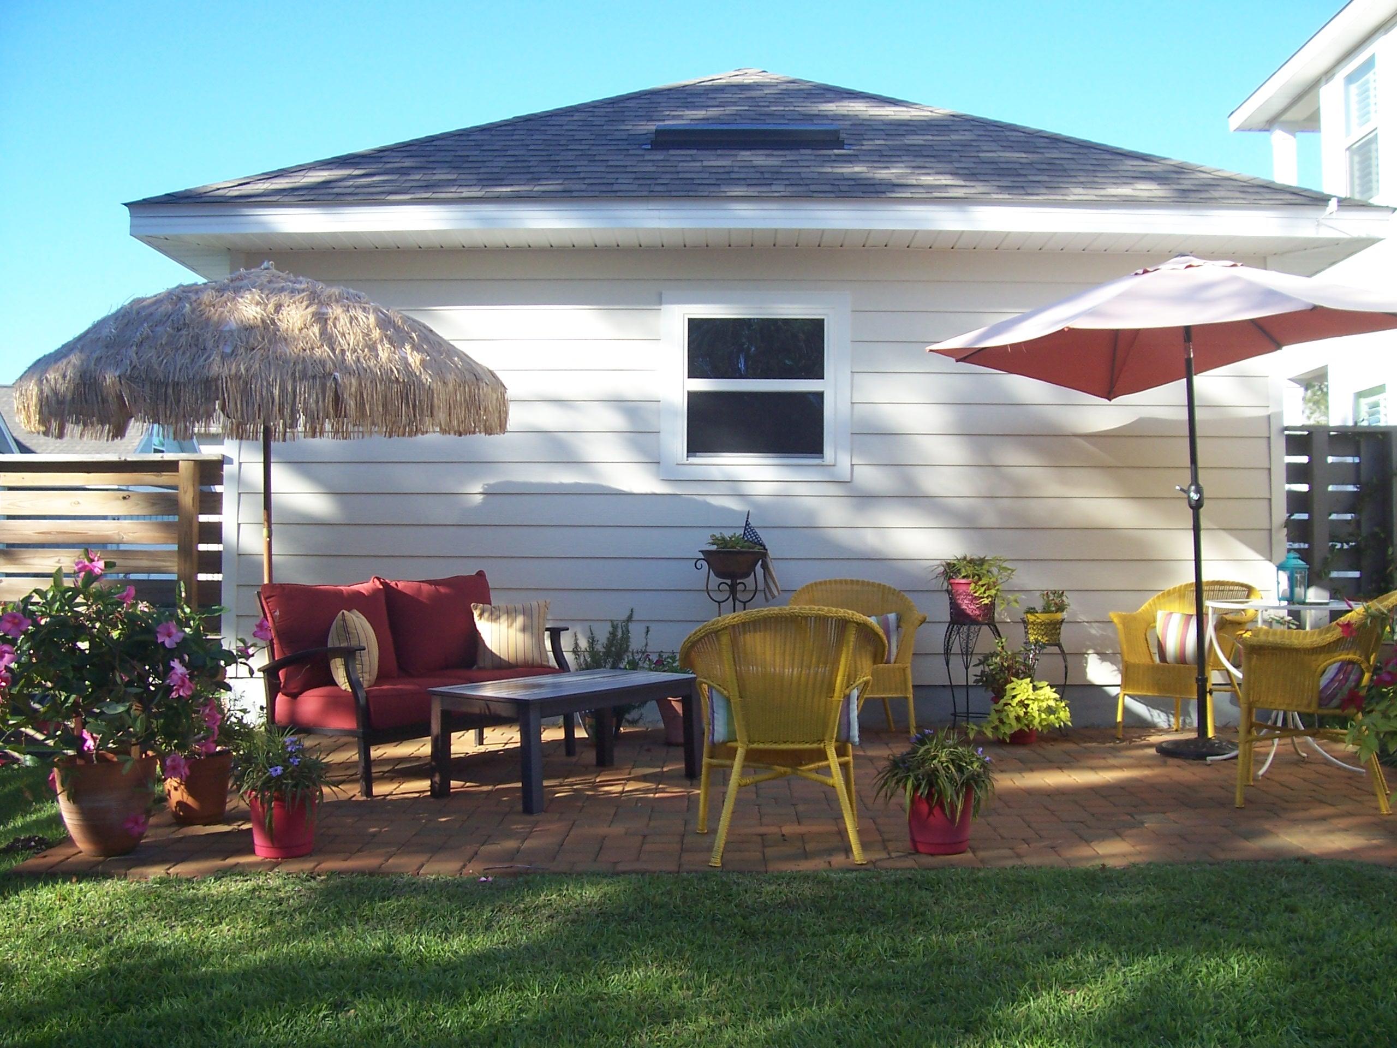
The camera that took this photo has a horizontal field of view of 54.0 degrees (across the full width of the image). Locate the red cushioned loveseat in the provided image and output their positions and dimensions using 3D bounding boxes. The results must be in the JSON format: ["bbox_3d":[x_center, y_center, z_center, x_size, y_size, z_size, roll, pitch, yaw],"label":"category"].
[{"bbox_3d":[-1.285,0.685,6.380,0.760,0.880,1.350,-1,-1,35],"label":"red cushioned loveseat"}]

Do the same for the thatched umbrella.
[{"bbox_3d":[-1.996,-0.046,6.400,2.160,2.340,2.160,0,-1,0],"label":"thatched umbrella"}]

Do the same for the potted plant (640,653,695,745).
[{"bbox_3d":[-0.135,0.909,7.200,0.360,0.484,0.350,0,-1,0],"label":"potted plant"}]

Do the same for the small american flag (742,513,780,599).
[{"bbox_3d":[0.338,0.175,7.450,0.210,0.475,0.090,0,-1,0],"label":"small american flag"}]

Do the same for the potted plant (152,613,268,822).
[{"bbox_3d":[-1.829,0.732,5.150,0.440,0.772,0.430,0,-1,0],"label":"potted plant"}]

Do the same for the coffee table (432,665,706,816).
[{"bbox_3d":[-0.551,0.911,5.895,0.557,0.446,1.125,0,-1,35],"label":"coffee table"}]

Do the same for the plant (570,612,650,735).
[{"bbox_3d":[-0.469,0.802,7.280,0.410,0.680,0.400,0,-1,0],"label":"plant"}]

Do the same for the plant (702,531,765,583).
[{"bbox_3d":[0.188,0.176,7.500,0.370,0.275,0.370,0,-1,0],"label":"plant"}]

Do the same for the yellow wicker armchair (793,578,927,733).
[{"bbox_3d":[0.830,0.727,7.330,0.690,0.840,0.680,0,-1,-3],"label":"yellow wicker armchair"}]

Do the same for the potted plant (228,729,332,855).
[{"bbox_3d":[-1.434,0.902,4.700,0.345,0.425,0.345,0,-1,0],"label":"potted plant"}]

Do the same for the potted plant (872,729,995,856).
[{"bbox_3d":[0.806,0.912,4.700,0.410,0.430,0.400,0,-1,0],"label":"potted plant"}]

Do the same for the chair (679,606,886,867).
[{"bbox_3d":[0.282,0.683,4.700,0.690,0.840,0.680,0,-1,-5],"label":"chair"}]

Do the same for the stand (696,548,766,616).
[{"bbox_3d":[0.178,0.644,7.450,0.380,1.022,0.370,0,-1,0],"label":"stand"}]

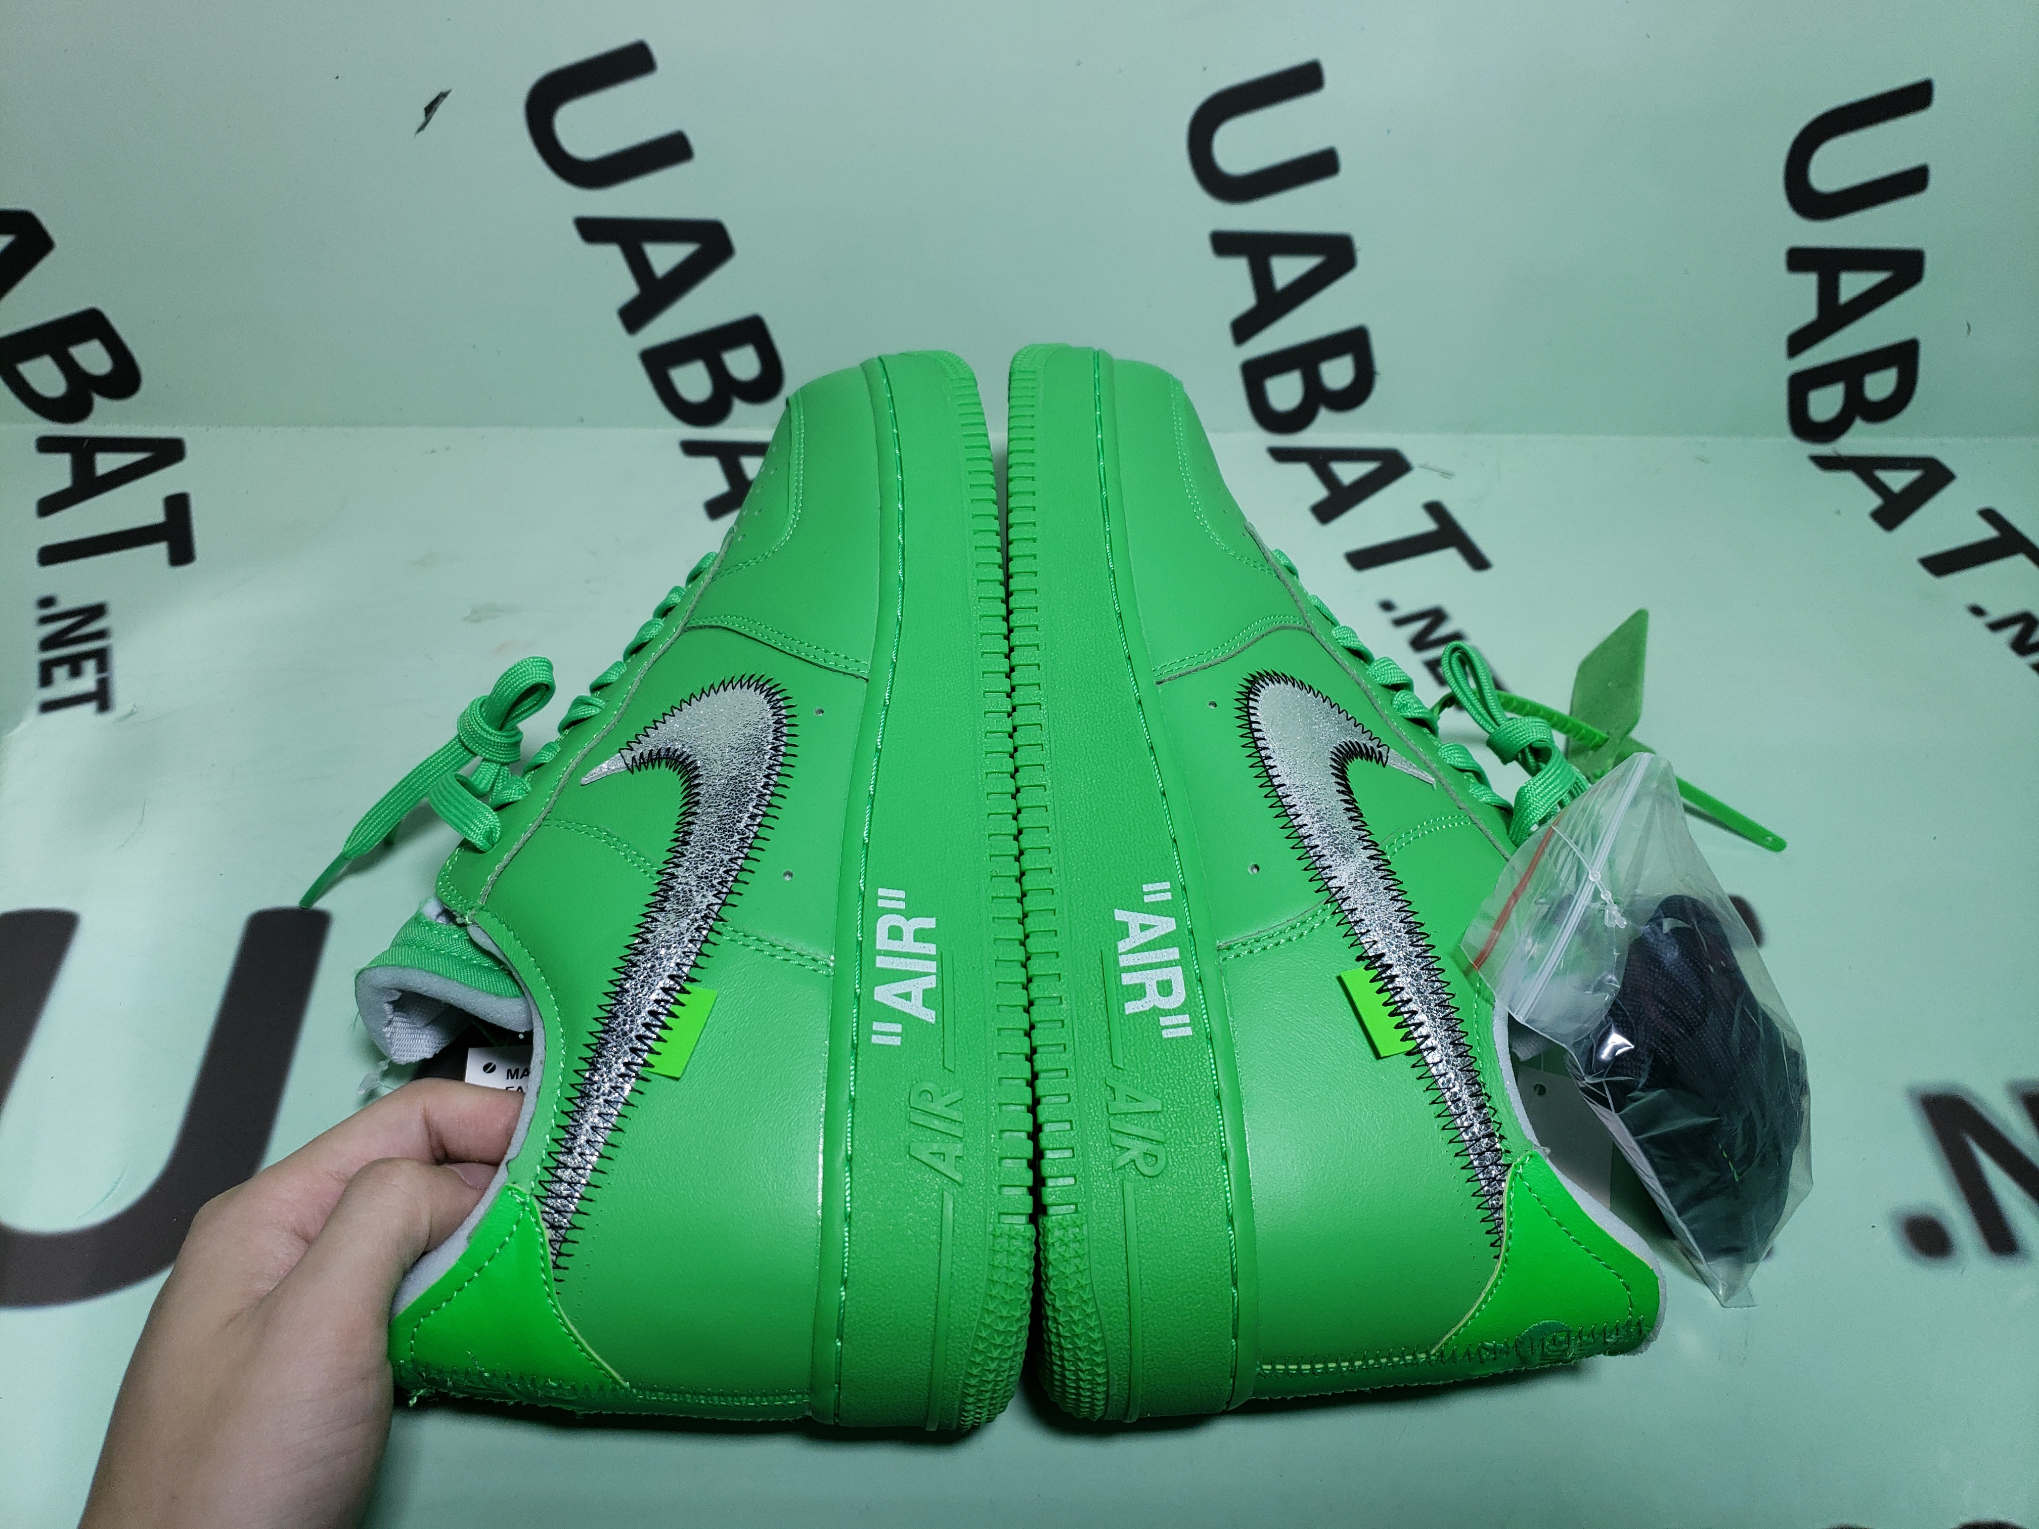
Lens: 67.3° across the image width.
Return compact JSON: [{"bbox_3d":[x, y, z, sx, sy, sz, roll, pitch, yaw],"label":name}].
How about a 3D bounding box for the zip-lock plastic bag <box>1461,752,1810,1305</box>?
[{"bbox_3d":[0.149,0.062,0.361,0.075,0.120,0.033,-42,21,-26],"label":"zip-lock plastic bag"}]

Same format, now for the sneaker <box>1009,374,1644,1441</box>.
[{"bbox_3d":[0.068,0.004,0.391,0.135,0.110,0.300,-5,58,1],"label":"sneaker"}]

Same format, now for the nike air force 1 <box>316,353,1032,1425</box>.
[{"bbox_3d":[-0.078,0.005,0.385,0.140,0.110,0.300,4,57,-10],"label":"nike air force 1"}]

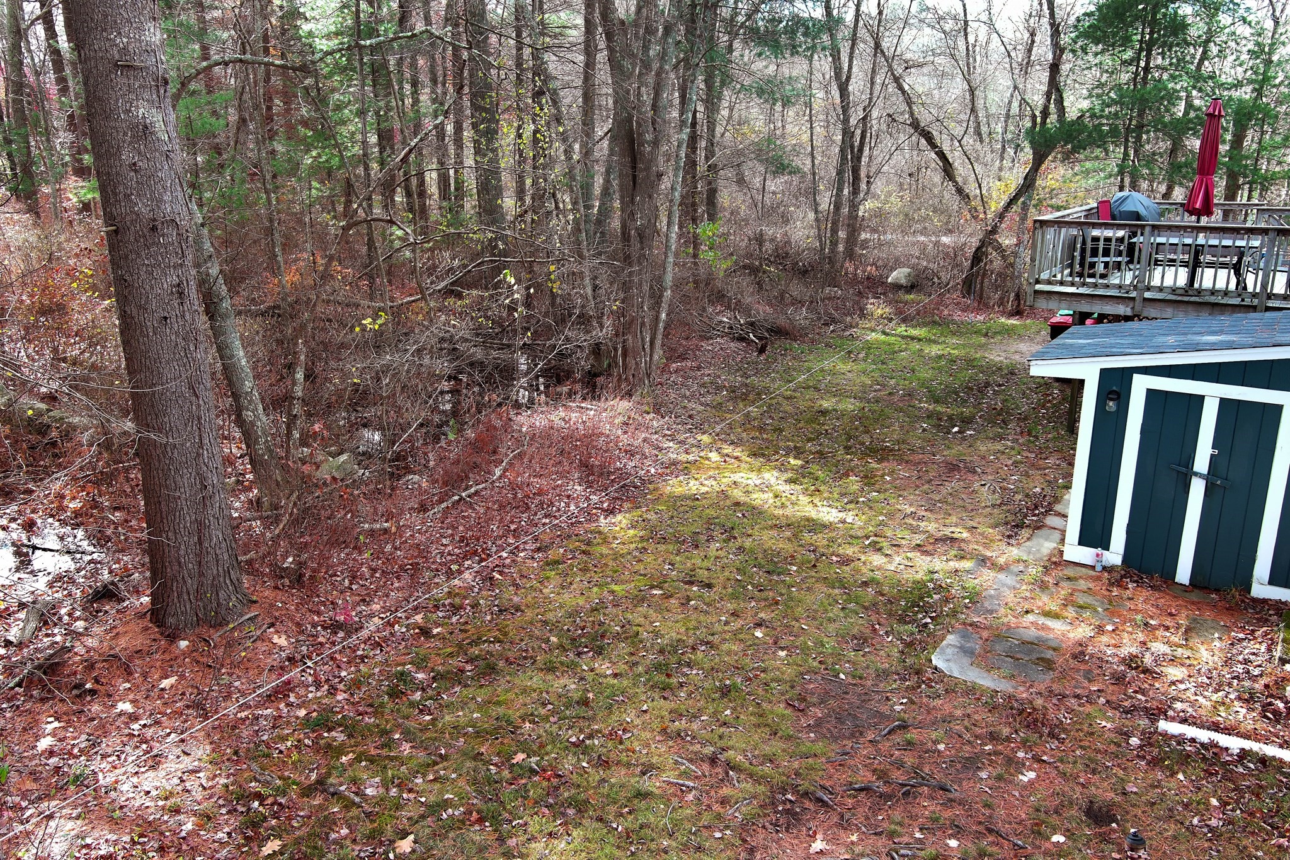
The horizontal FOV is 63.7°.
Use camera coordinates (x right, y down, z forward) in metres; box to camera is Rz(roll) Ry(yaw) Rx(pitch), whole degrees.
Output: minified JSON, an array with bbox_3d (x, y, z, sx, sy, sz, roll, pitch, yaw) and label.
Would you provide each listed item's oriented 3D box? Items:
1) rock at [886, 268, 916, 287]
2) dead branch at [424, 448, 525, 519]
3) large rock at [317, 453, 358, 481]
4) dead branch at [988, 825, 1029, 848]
[{"bbox_3d":[7.233,-4.307,29.300,0.780,0.490,0.640,0,16,0],"label":"rock"},{"bbox_3d":[-2.223,0.699,13.600,0.500,0.280,2.300,5,16,18],"label":"dead branch"},{"bbox_3d":[-4.178,0.506,14.100,0.500,0.310,0.420,0,16,0],"label":"large rock"},{"bbox_3d":[2.266,2.555,6.505,0.080,0.045,0.294,-14,21,-42],"label":"dead branch"}]

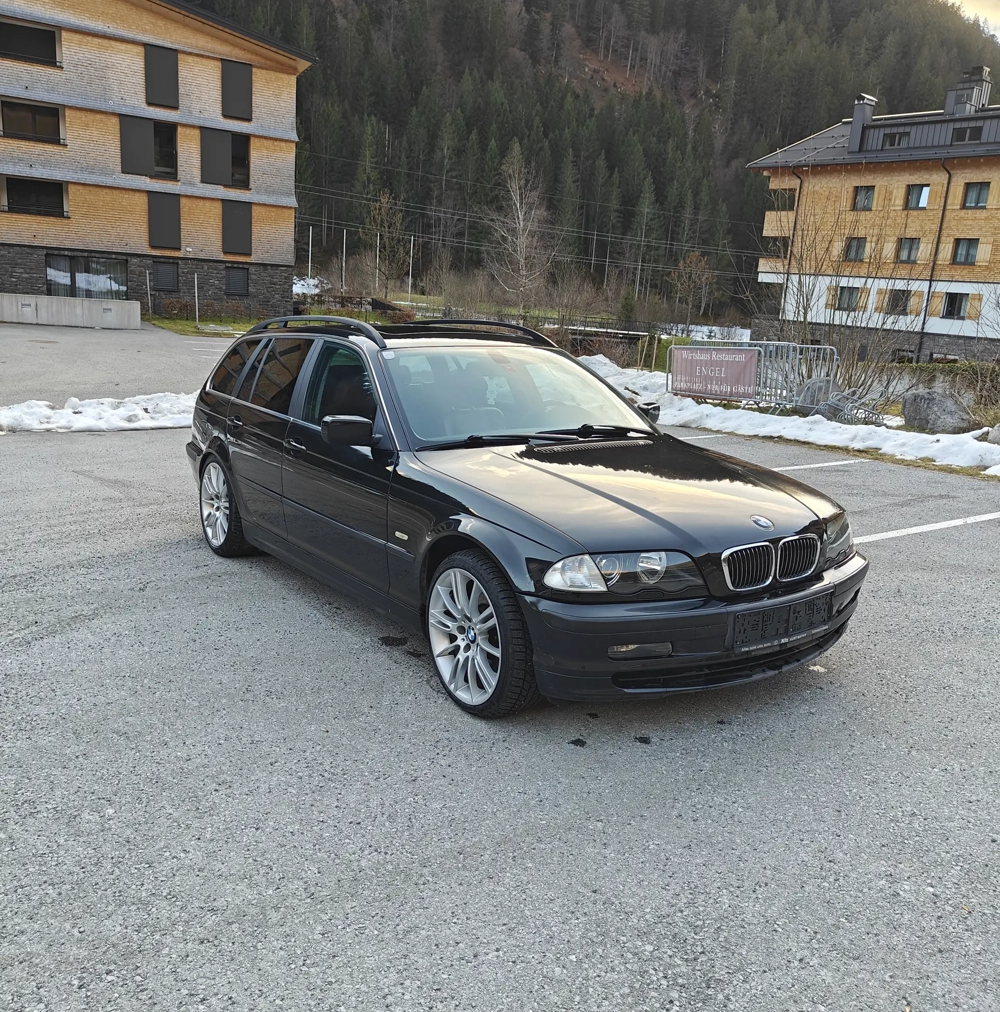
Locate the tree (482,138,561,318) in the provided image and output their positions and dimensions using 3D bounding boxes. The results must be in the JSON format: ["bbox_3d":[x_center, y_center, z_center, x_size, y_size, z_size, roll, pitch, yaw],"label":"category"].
[{"bbox_3d":[1.085,-13.746,47.000,4.000,9.300,3.900,3,13,0],"label":"tree"}]

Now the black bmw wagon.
[{"bbox_3d":[-0.277,-0.262,4.930,1.800,1.410,4.480,-7,14,-34],"label":"black bmw wagon"}]

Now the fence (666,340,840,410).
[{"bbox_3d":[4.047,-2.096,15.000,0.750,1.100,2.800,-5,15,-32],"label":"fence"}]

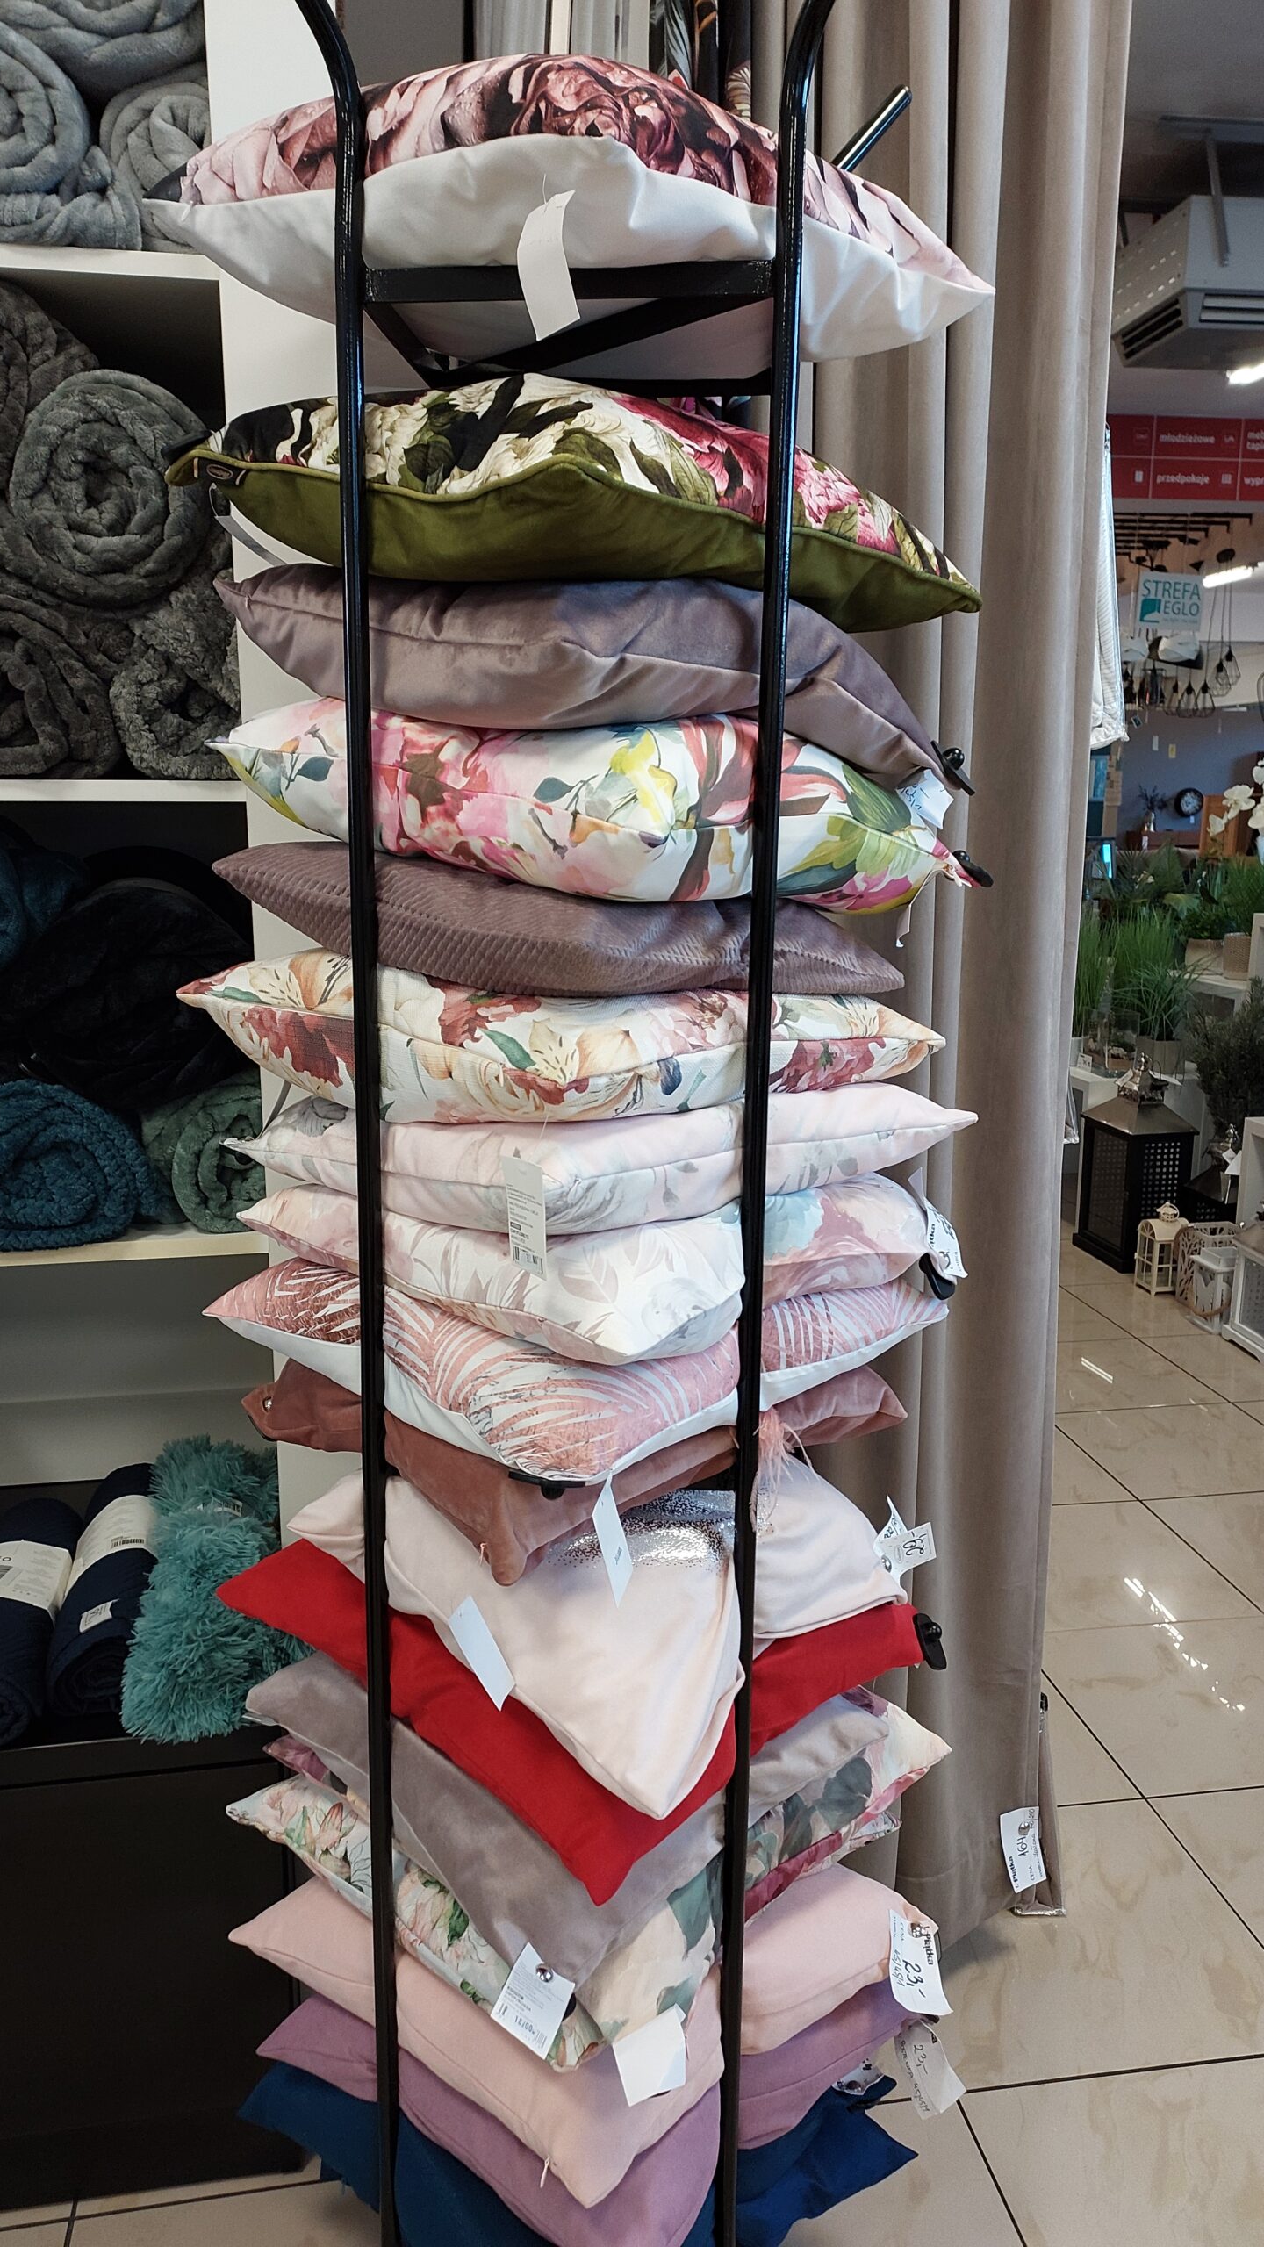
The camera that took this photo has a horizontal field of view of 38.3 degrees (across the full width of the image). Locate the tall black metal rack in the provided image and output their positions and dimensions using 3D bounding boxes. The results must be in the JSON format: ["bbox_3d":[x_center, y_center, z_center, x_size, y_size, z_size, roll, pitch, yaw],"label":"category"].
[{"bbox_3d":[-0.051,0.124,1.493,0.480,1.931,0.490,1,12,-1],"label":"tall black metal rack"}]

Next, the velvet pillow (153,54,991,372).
[{"bbox_3d":[-0.043,-0.632,1.279,0.415,0.170,0.415,14,14,38],"label":"velvet pillow"}]

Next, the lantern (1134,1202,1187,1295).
[{"bbox_3d":[1.360,0.313,4.641,0.098,0.237,0.090,-3,13,-17],"label":"lantern"}]

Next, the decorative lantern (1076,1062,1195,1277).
[{"bbox_3d":[1.401,0.102,5.044,0.225,0.570,0.260,-3,12,-14],"label":"decorative lantern"}]

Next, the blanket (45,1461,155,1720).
[{"bbox_3d":[-0.519,0.468,1.868,0.115,0.100,0.380,-1,13,-9],"label":"blanket"}]

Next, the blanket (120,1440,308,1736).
[{"bbox_3d":[-0.441,0.479,1.989,0.180,0.160,0.470,-2,12,-10],"label":"blanket"}]

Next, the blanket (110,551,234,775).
[{"bbox_3d":[-0.425,-0.424,1.732,0.115,0.170,0.380,-2,12,-11],"label":"blanket"}]

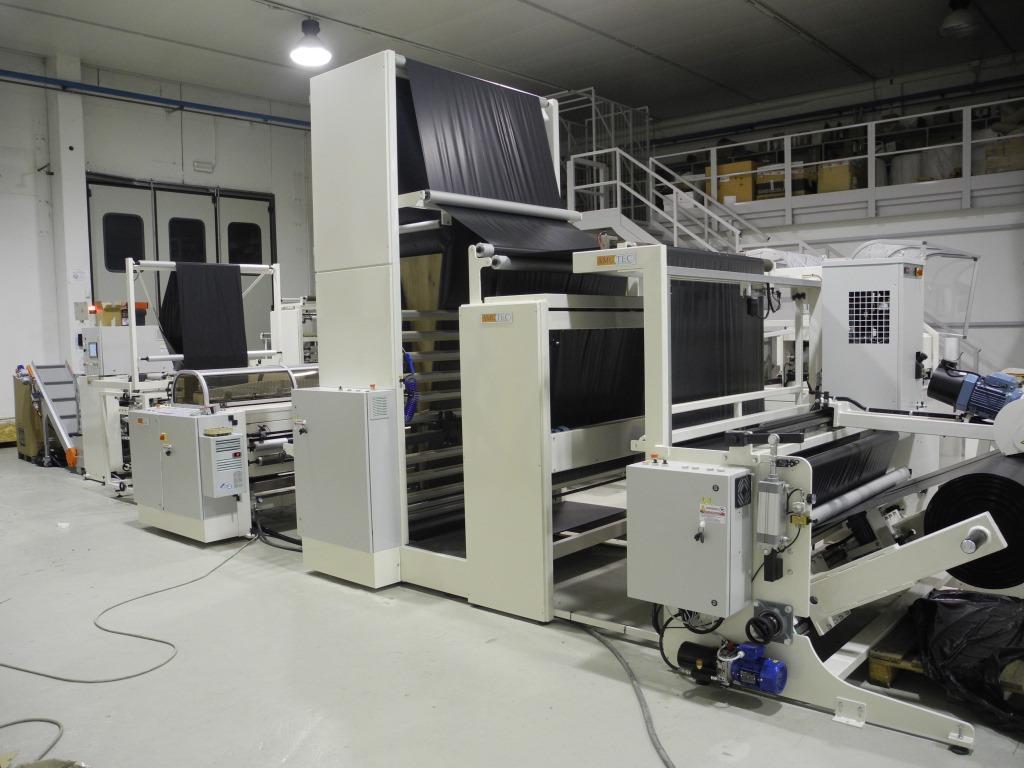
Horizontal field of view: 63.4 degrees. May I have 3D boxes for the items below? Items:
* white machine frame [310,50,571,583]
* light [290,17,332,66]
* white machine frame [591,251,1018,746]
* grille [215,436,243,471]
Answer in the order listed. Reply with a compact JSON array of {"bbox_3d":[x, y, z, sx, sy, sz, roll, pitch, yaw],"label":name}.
[{"bbox_3d":[-0.547,-0.433,6.075,0.891,3.404,1.798,2,5,41],"label":"white machine frame"},{"bbox_3d":[-2.969,-5.105,12.282,0.560,0.600,0.560,-1,3,0],"label":"light"},{"bbox_3d":[1.649,0.331,4.268,1.906,2.041,2.030,2,5,41],"label":"white machine frame"},{"bbox_3d":[-2.223,0.558,6.513,0.020,0.255,0.222,2,5,41],"label":"grille"}]

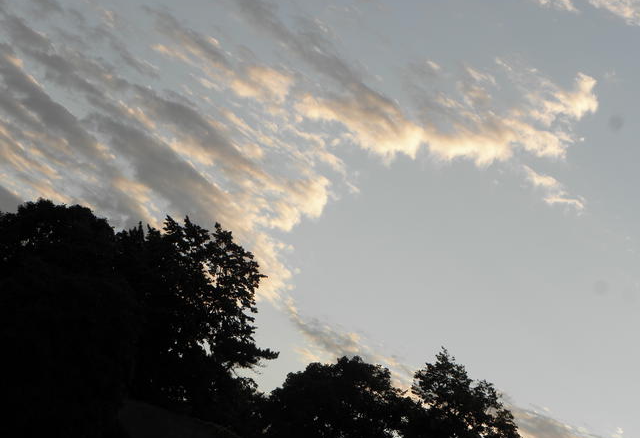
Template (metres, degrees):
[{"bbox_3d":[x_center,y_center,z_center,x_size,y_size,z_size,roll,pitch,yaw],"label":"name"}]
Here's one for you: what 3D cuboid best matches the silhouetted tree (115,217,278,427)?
[{"bbox_3d":[-4.951,4.156,75.000,6.600,8.100,6.200,0,-9,0],"label":"silhouetted tree"}]

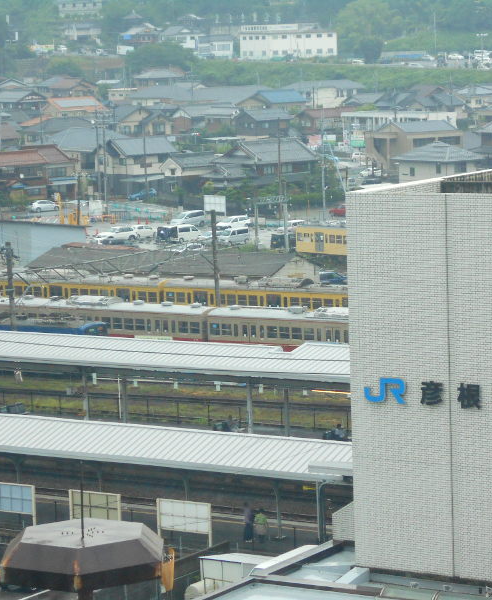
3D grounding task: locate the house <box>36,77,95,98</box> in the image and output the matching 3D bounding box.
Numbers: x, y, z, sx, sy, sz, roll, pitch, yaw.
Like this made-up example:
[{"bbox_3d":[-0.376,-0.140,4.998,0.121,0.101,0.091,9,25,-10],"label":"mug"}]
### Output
[{"bbox_3d":[-43.348,-50.269,550.000,9.500,7.600,11.500,-8,9,-39],"label":"house"}]

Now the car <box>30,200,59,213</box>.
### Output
[{"bbox_3d":[-26.510,-12.573,301.046,4.400,1.490,1.730,-6,8,-30],"label":"car"}]

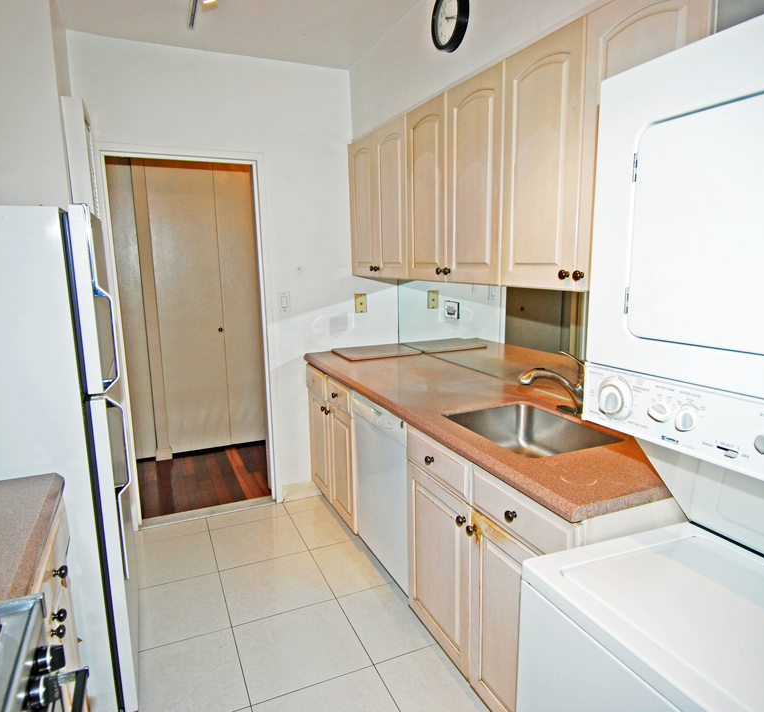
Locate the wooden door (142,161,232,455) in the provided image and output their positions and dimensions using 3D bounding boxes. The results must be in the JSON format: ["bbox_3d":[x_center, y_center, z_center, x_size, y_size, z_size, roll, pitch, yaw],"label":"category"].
[{"bbox_3d":[-1.446,-0.351,4.023,0.463,2.219,0.040,-5,11,-23],"label":"wooden door"}]

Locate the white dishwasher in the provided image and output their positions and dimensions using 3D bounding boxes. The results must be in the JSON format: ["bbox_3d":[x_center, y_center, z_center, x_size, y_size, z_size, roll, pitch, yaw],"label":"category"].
[{"bbox_3d":[0.278,0.587,2.492,0.608,0.817,0.615,-5,11,-23],"label":"white dishwasher"}]

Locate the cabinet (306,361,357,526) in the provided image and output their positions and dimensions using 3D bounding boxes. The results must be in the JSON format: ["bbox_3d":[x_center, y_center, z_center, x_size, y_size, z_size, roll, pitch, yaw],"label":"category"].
[{"bbox_3d":[-0.001,0.478,3.110,0.645,0.812,0.759,-5,11,-23],"label":"cabinet"}]

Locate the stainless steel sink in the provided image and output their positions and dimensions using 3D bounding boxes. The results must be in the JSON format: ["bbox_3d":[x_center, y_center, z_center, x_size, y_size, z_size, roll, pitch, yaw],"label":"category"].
[{"bbox_3d":[0.500,0.330,1.849,0.392,0.178,0.513,-5,11,-23],"label":"stainless steel sink"}]

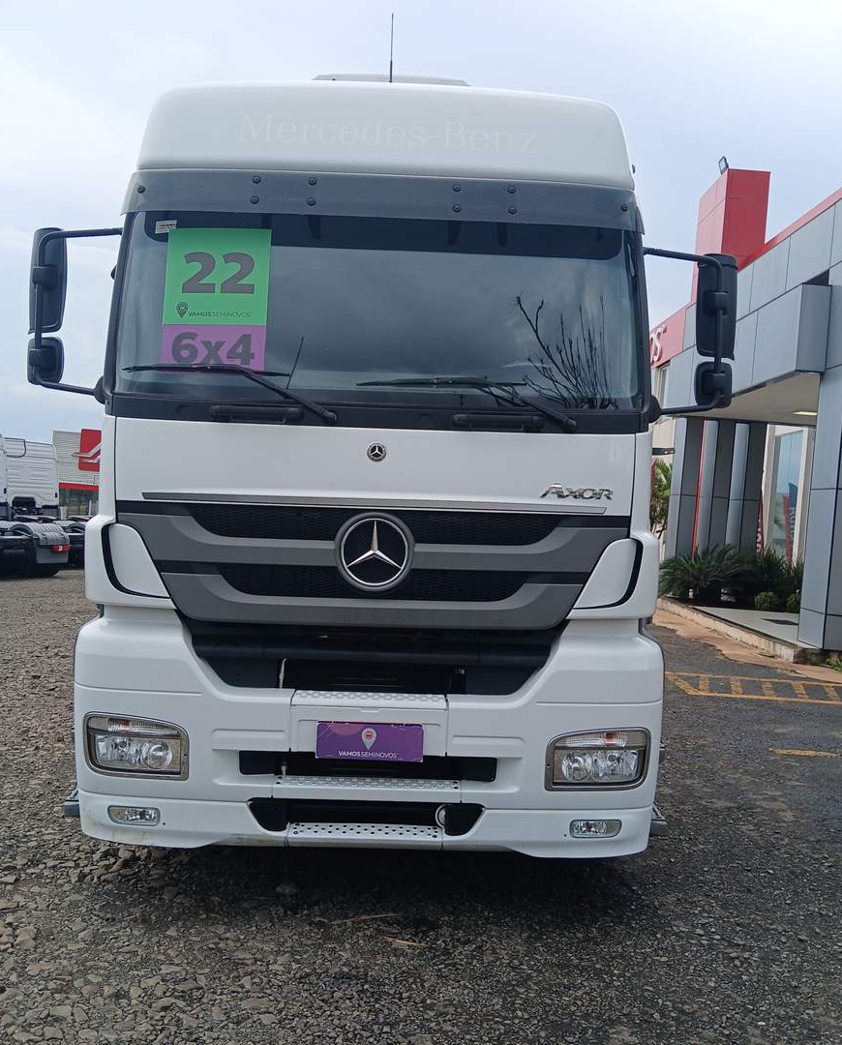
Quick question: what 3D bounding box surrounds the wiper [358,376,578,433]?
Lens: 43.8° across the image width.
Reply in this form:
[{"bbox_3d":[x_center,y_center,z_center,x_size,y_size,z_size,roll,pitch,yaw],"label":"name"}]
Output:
[{"bbox_3d":[0.188,-0.482,4.247,0.889,0.206,0.135,2,0,-1],"label":"wiper"}]

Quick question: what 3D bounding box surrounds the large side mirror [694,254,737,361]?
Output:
[{"bbox_3d":[1.268,-0.929,4.500,0.180,0.445,0.090,2,0,-19],"label":"large side mirror"}]

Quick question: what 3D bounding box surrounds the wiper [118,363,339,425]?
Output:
[{"bbox_3d":[-0.788,-0.526,4.245,0.916,0.237,0.191,2,0,-1],"label":"wiper"}]

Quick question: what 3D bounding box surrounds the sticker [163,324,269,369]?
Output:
[{"bbox_3d":[-0.852,-0.720,4.310,0.430,0.192,0.010,1,-7,7],"label":"sticker"}]

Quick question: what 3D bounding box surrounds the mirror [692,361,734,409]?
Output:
[{"bbox_3d":[1.254,-0.587,4.500,0.165,0.200,0.090,2,0,-19],"label":"mirror"}]

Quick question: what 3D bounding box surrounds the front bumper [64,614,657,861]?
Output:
[{"bbox_3d":[-0.211,0.838,4.285,2.457,0.940,0.450,2,0,-1],"label":"front bumper"}]

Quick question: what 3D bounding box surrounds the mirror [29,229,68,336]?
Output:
[{"bbox_3d":[-1.582,-1.028,4.440,0.170,0.440,0.090,2,0,19],"label":"mirror"}]

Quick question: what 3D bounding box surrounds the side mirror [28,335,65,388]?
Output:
[{"bbox_3d":[-1.589,-0.686,4.440,0.165,0.200,0.090,2,0,19],"label":"side mirror"}]

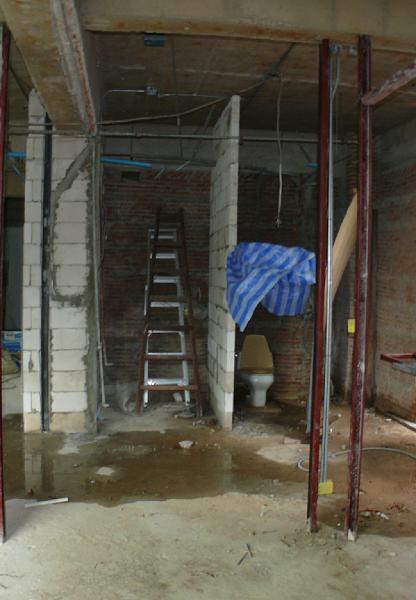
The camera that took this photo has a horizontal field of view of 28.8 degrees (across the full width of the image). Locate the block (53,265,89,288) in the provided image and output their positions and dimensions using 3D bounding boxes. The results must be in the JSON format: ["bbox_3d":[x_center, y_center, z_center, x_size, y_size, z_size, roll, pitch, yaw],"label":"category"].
[{"bbox_3d":[-1.321,-0.227,7.788,0.331,0.200,0.090,1,2,-6],"label":"block"}]

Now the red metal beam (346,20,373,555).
[{"bbox_3d":[0.888,-0.059,4.788,0.055,2.979,0.075,1,2,-6],"label":"red metal beam"}]

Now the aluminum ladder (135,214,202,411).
[{"bbox_3d":[-0.454,0.090,9.262,0.700,2.324,0.800,1,2,-6],"label":"aluminum ladder"}]

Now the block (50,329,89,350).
[{"bbox_3d":[-1.332,0.380,7.809,0.346,0.200,0.090,1,2,-6],"label":"block"}]

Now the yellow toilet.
[{"bbox_3d":[0.595,0.841,9.858,0.385,0.820,0.700,1,2,-6],"label":"yellow toilet"}]

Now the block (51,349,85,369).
[{"bbox_3d":[-1.354,0.581,7.844,0.324,0.203,0.095,1,2,-6],"label":"block"}]

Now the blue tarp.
[{"bbox_3d":[0.628,-0.139,8.000,0.880,0.850,0.300,1,2,-5],"label":"blue tarp"}]

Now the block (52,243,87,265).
[{"bbox_3d":[-1.325,-0.437,7.781,0.321,0.200,0.090,1,2,-6],"label":"block"}]

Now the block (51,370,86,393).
[{"bbox_3d":[-1.351,0.787,7.851,0.333,0.199,0.095,1,2,-6],"label":"block"}]

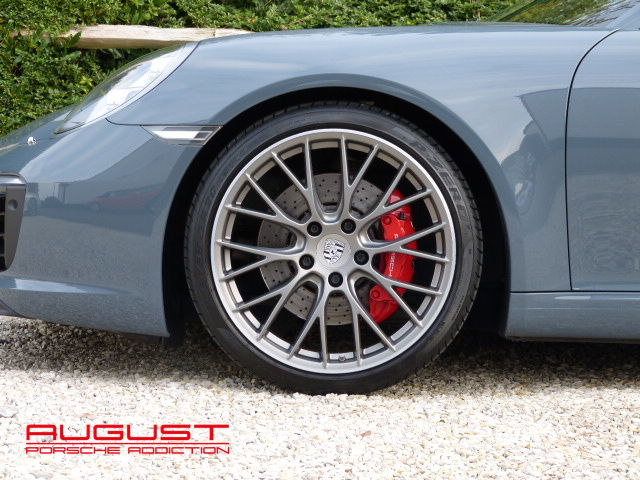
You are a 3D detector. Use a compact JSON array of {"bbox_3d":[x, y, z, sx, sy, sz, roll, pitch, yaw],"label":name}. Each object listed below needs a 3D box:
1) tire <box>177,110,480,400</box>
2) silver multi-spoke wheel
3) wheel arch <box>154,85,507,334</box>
[{"bbox_3d":[0.031,0.019,4.092,0.680,0.675,0.245,0,2,1],"label":"tire"},{"bbox_3d":[0.031,0.021,4.090,0.544,0.544,0.230,0,2,1],"label":"silver multi-spoke wheel"},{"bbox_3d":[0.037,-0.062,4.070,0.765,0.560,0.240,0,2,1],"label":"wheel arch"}]

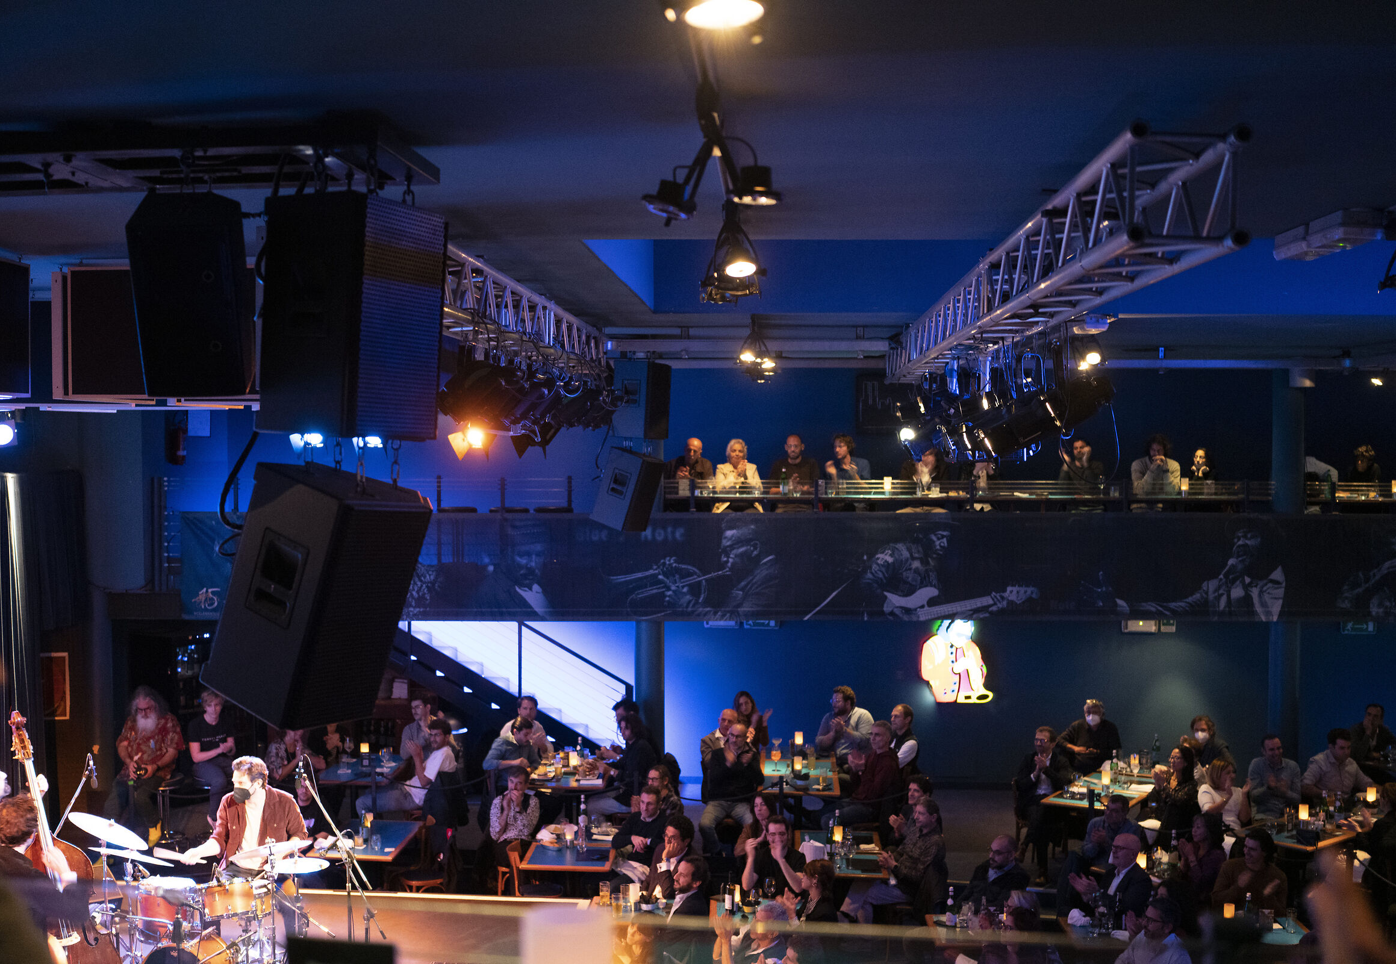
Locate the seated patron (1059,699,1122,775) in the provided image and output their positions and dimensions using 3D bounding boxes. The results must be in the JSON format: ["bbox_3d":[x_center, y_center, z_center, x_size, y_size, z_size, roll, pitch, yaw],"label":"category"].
[{"bbox_3d":[3.524,2.614,14.328,0.580,1.290,0.800,0,2,9],"label":"seated patron"}]

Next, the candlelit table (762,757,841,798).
[{"bbox_3d":[0.931,3.076,14.829,0.730,0.750,1.420,0,1,3],"label":"candlelit table"}]

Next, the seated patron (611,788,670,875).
[{"bbox_3d":[-0.455,3.084,12.829,0.750,1.270,0.540,-1,2,-41],"label":"seated patron"}]

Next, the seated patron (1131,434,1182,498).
[{"bbox_3d":[4.221,0.190,14.809,0.540,1.260,0.720,0,1,7],"label":"seated patron"}]

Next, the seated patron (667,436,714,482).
[{"bbox_3d":[-0.091,0.223,15.414,0.540,1.280,0.780,0,2,9],"label":"seated patron"}]

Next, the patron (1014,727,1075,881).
[{"bbox_3d":[2.997,2.790,14.000,0.560,1.280,0.800,1,2,27],"label":"patron"}]

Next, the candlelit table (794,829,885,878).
[{"bbox_3d":[1.179,3.452,13.373,0.730,0.750,1.420,0,2,3],"label":"candlelit table"}]

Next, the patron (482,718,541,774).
[{"bbox_3d":[-1.684,2.838,14.923,0.760,1.220,0.520,1,2,26],"label":"patron"}]

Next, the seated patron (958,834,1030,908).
[{"bbox_3d":[2.162,3.268,11.900,0.820,1.280,0.550,-1,2,-37],"label":"seated patron"}]

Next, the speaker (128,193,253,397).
[{"bbox_3d":[-1.387,-0.515,4.400,0.290,0.480,0.320,0,25,-8],"label":"speaker"}]

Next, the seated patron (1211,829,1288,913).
[{"bbox_3d":[3.941,3.118,11.429,0.580,1.270,0.760,0,1,9],"label":"seated patron"}]

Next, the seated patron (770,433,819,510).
[{"bbox_3d":[0.884,0.224,14.800,0.520,1.310,0.750,0,2,2],"label":"seated patron"}]

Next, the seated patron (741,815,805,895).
[{"bbox_3d":[0.576,3.248,12.500,0.540,1.270,0.800,0,2,0],"label":"seated patron"}]

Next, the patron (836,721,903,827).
[{"bbox_3d":[1.496,2.823,14.523,0.780,1.270,0.540,-1,2,-22],"label":"patron"}]

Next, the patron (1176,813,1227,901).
[{"bbox_3d":[3.412,2.960,11.225,0.780,1.230,0.500,-1,2,-45],"label":"patron"}]

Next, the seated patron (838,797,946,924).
[{"bbox_3d":[1.507,3.094,12.429,0.840,1.270,0.540,-1,1,-20],"label":"seated patron"}]

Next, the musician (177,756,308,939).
[{"bbox_3d":[-2.599,2.237,9.207,0.660,1.320,0.820,1,2,25],"label":"musician"}]

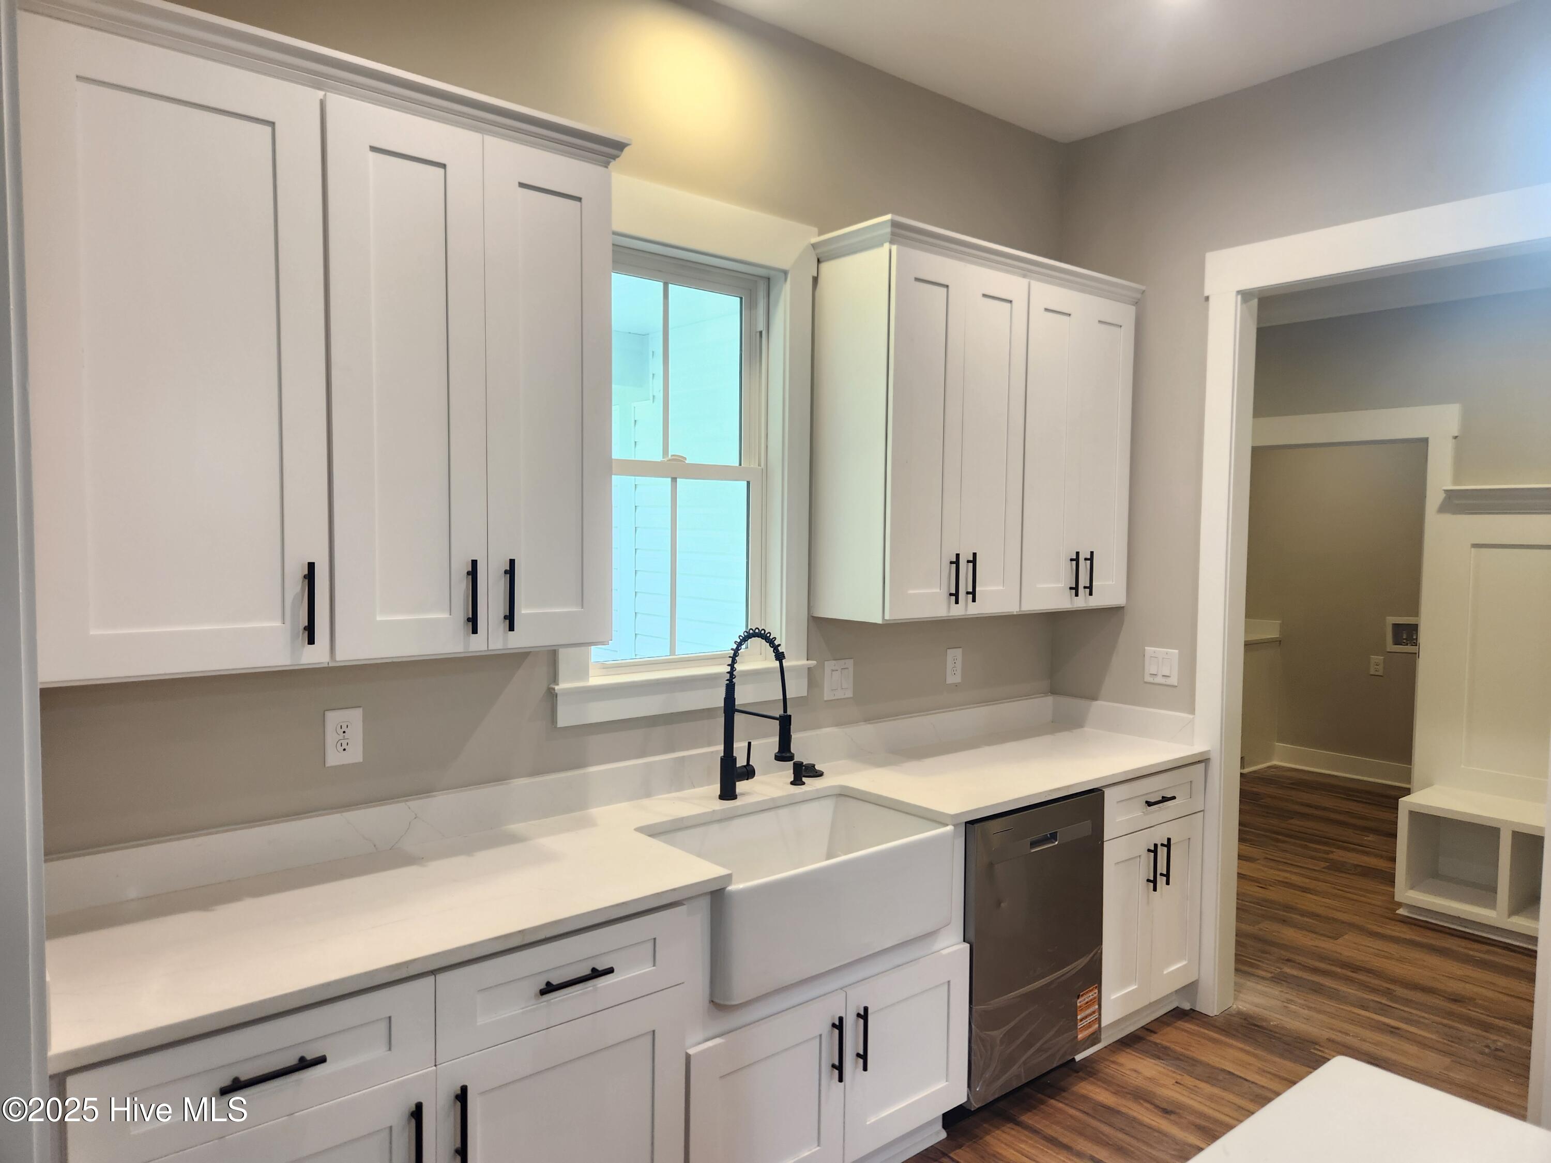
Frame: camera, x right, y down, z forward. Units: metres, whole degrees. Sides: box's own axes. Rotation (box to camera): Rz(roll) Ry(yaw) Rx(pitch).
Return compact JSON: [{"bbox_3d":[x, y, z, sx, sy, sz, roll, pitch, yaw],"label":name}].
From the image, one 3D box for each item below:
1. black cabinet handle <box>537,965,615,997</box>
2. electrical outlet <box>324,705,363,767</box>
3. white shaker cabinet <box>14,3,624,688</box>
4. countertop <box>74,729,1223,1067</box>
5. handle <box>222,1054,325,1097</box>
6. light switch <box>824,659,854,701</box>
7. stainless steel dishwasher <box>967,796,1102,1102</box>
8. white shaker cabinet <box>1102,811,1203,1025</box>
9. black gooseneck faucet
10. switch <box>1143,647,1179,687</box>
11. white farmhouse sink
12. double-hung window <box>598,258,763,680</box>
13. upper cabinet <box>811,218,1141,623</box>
[{"bbox_3d":[-0.372,0.740,1.915,0.154,0.012,0.035,-2,4,-40],"label":"black cabinet handle"},{"bbox_3d":[-0.946,0.341,2.260,0.080,0.124,0.007,-2,4,-40],"label":"electrical outlet"},{"bbox_3d":[-0.855,-0.402,2.065,1.109,1.104,0.355,-2,4,-40],"label":"white shaker cabinet"},{"bbox_3d":[0.032,0.605,2.682,3.209,0.029,0.643,-2,4,-40],"label":"countertop"},{"bbox_3d":[-0.778,0.761,1.597,0.150,0.013,0.038,-2,4,-40],"label":"handle"},{"bbox_3d":[0.199,0.306,3.201,0.121,0.120,0.009,-2,4,-40],"label":"light switch"},{"bbox_3d":[0.561,1.015,3.124,0.602,0.821,0.607,-2,4,-40],"label":"stainless steel dishwasher"},{"bbox_3d":[1.019,1.052,3.551,0.597,0.575,0.623,-2,4,-40],"label":"white shaker cabinet"},{"bbox_3d":[-0.034,0.355,2.719,0.116,0.464,0.265,-2,4,-44],"label":"black gooseneck faucet"},{"bbox_3d":[1.338,0.296,3.571,0.009,0.120,0.121,-2,4,-40],"label":"switch"},{"bbox_3d":[0.009,0.749,2.531,0.762,0.252,0.453,-2,4,-40],"label":"white farmhouse sink"},{"bbox_3d":[-0.305,-0.326,2.917,0.666,1.147,0.095,-2,4,-40],"label":"double-hung window"},{"bbox_3d":[0.676,-0.453,3.334,1.273,1.105,0.355,-2,4,-40],"label":"upper cabinet"}]

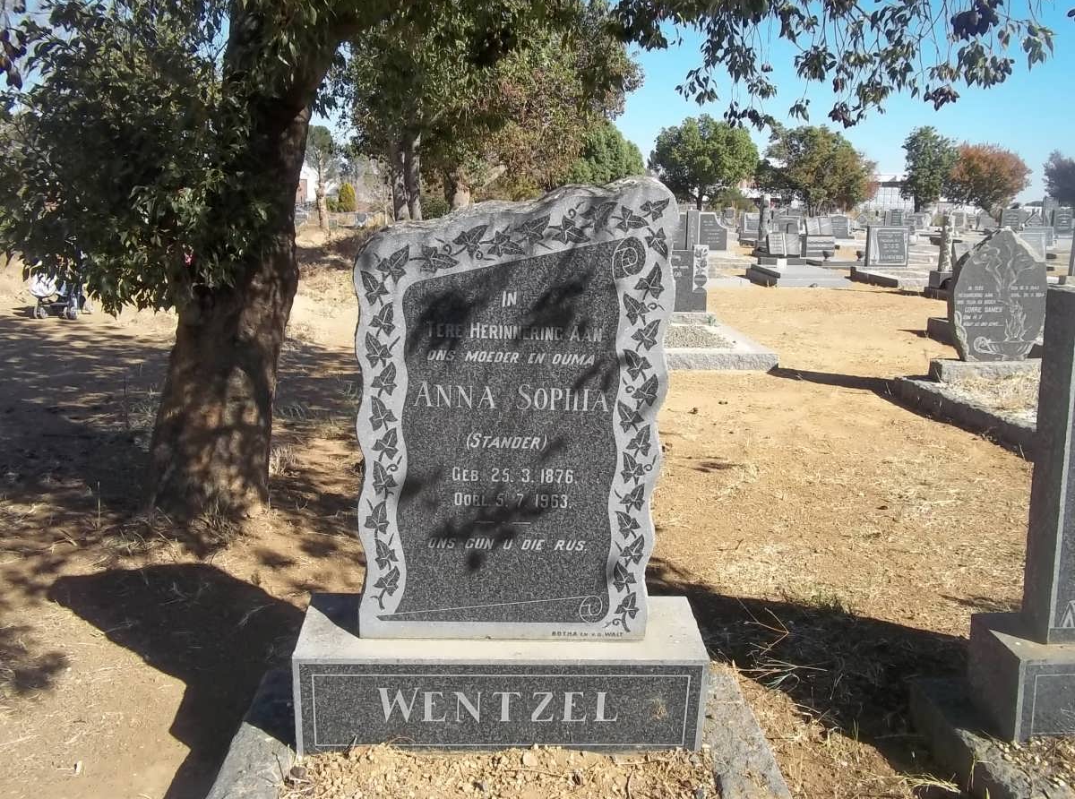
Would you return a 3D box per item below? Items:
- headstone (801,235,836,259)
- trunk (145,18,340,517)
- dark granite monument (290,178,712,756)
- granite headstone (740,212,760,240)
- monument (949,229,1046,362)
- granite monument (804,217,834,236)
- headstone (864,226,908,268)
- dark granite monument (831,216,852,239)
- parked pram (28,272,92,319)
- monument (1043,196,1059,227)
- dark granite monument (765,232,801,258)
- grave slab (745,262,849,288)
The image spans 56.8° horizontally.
[{"bbox_3d":[6.445,-3.531,22.793,0.680,0.550,0.280,1,11,3],"label":"headstone"},{"bbox_3d":[-1.238,-0.577,4.327,0.760,2.122,0.580,0,11,0],"label":"trunk"},{"bbox_3d":[-0.065,0.154,2.208,0.930,1.296,0.275,1,20,-4],"label":"dark granite monument"},{"bbox_3d":[7.481,-6.053,34.733,0.800,0.970,0.280,1,11,3],"label":"granite headstone"},{"bbox_3d":[3.210,-0.735,6.921,0.630,0.930,0.130,-1,11,-6],"label":"monument"},{"bbox_3d":[8.401,-5.206,29.673,0.800,0.580,0.240,1,11,3],"label":"granite monument"},{"bbox_3d":[6.627,-2.904,18.826,0.790,0.770,0.140,1,11,5],"label":"headstone"},{"bbox_3d":[10.960,-6.249,35.932,0.740,0.850,0.240,1,11,3],"label":"dark granite monument"},{"bbox_3d":[-6.404,-1.590,13.344,0.850,0.980,0.550,-8,14,-37],"label":"parked pram"},{"bbox_3d":[19.848,-7.037,38.490,0.520,1.609,0.250,1,11,3],"label":"monument"},{"bbox_3d":[4.560,-2.875,18.449,0.630,0.480,0.210,1,11,5],"label":"dark granite monument"},{"bbox_3d":[4.517,-2.183,17.364,1.220,0.240,2.400,1,11,5],"label":"grave slab"}]

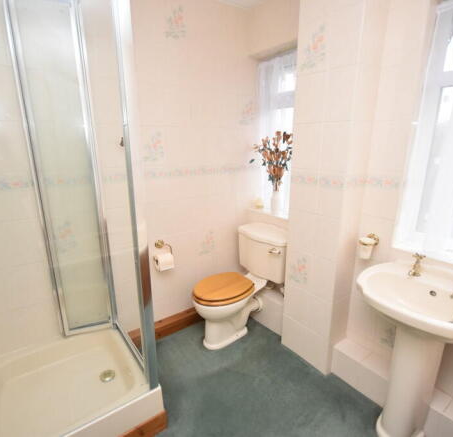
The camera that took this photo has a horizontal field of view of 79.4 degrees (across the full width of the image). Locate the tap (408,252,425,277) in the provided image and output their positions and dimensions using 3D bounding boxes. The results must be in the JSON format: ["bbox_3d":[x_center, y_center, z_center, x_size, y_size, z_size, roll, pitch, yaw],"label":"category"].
[{"bbox_3d":[0.893,0.226,1.270,0.100,0.105,0.060,-11,18,-35],"label":"tap"}]

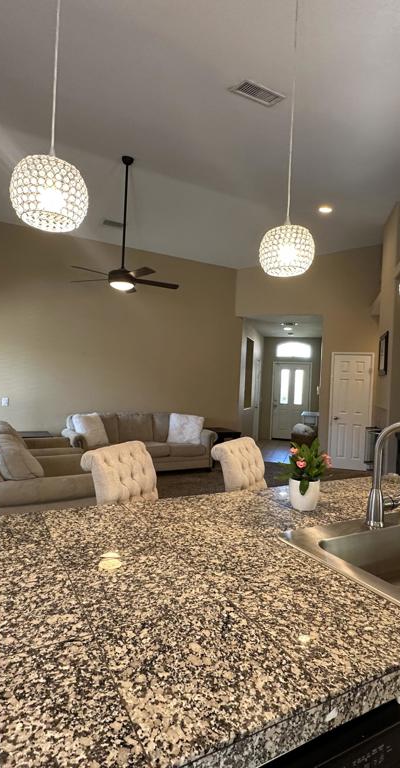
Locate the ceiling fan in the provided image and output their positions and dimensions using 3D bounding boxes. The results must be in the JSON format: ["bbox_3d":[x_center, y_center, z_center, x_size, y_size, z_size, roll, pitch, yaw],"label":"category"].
[{"bbox_3d":[-0.895,-1.912,4.971,1.420,1.630,1.400,2,0,-28],"label":"ceiling fan"}]

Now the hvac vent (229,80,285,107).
[{"bbox_3d":[0.423,-2.185,3.089,0.370,0.040,0.220,2,13,-28],"label":"hvac vent"}]

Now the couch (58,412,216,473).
[{"bbox_3d":[-0.950,0.921,6.596,2.330,0.910,0.900,2,0,-28],"label":"couch"}]

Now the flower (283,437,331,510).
[{"bbox_3d":[0.467,0.384,1.803,0.200,0.295,0.200,2,0,0],"label":"flower"}]

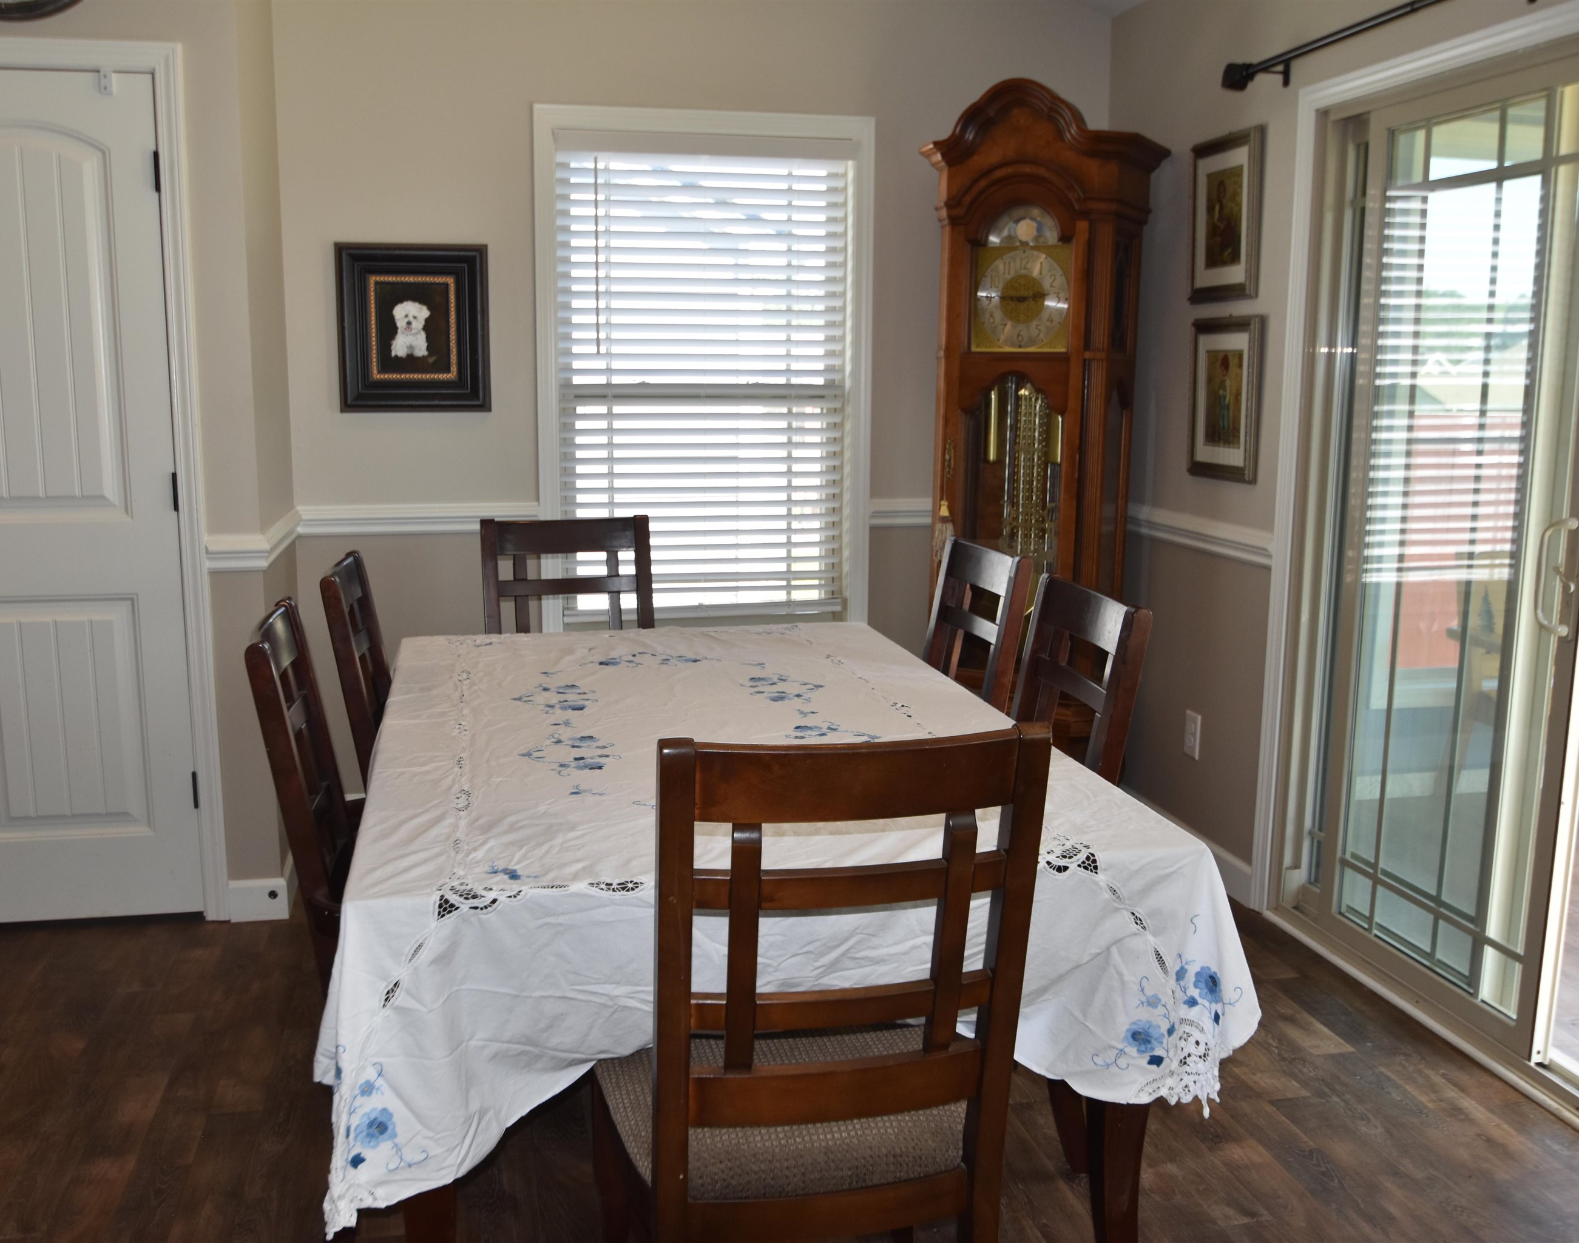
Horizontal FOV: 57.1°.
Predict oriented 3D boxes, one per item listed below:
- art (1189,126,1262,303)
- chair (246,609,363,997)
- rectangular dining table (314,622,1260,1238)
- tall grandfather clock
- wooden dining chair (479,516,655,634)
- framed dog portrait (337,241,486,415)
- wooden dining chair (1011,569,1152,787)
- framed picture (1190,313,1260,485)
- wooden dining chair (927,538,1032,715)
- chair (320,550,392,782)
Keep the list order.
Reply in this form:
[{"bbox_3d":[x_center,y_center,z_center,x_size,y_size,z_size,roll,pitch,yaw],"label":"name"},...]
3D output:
[{"bbox_3d":[1.149,-1.063,3.828,0.025,0.420,0.330,-2,10,-13],"label":"art"},{"bbox_3d":[-0.572,0.481,2.473,0.550,0.990,0.465,-2,10,-11],"label":"chair"},{"bbox_3d":[-0.172,0.549,2.747,1.190,0.768,1.830,-2,10,-13],"label":"rectangular dining table"},{"bbox_3d":[0.715,-0.386,4.151,0.610,2.150,0.370,4,10,23],"label":"tall grandfather clock"},{"bbox_3d":[-0.520,0.258,3.789,0.465,0.990,0.550,-3,10,-18],"label":"wooden dining chair"},{"bbox_3d":[-1.074,-0.839,4.161,0.418,0.473,0.040,-2,10,-13],"label":"framed dog portrait"},{"bbox_3d":[0.310,0.441,2.740,0.550,0.990,0.465,-2,10,-11],"label":"wooden dining chair"},{"bbox_3d":[1.156,-0.591,3.863,0.025,0.415,0.330,-2,10,-13],"label":"framed picture"},{"bbox_3d":[0.208,0.326,3.414,0.550,0.990,0.465,-2,10,-14],"label":"wooden dining chair"},{"bbox_3d":[-0.683,0.362,3.172,0.550,0.990,0.465,-1,10,-10],"label":"chair"}]

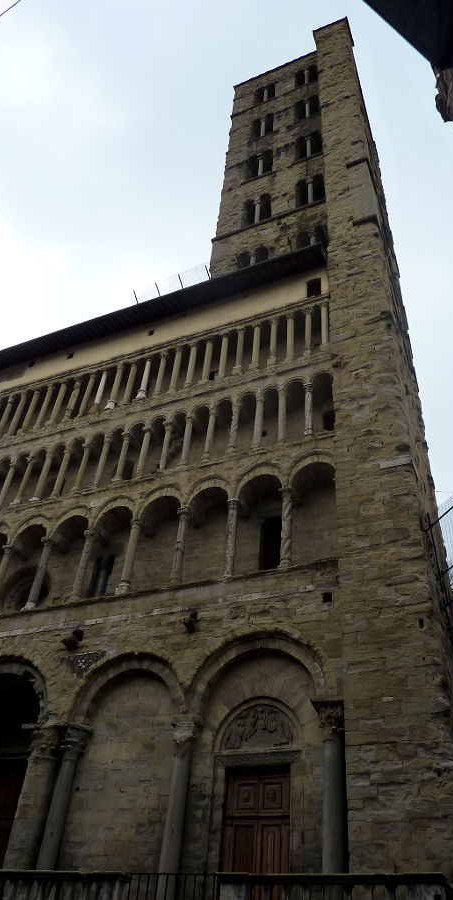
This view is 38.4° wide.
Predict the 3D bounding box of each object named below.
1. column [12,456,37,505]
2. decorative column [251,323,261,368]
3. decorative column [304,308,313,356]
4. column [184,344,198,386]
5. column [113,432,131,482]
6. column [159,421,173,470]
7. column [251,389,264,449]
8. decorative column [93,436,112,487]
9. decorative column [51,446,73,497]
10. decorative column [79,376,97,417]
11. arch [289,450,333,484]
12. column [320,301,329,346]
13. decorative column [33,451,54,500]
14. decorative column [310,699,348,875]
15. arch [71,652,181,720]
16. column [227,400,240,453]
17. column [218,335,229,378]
[{"bbox_3d":[-9.228,1.371,29.740,0.420,2.570,0.420,-13,-43,21],"label":"column"},{"bbox_3d":[1.232,-4.180,26.144,0.330,2.691,0.330,3,-42,3],"label":"decorative column"},{"bbox_3d":[3.219,-4.675,25.432,0.330,2.915,0.330,3,-42,3],"label":"decorative column"},{"bbox_3d":[-1.468,-3.554,27.046,0.320,2.601,0.320,3,-41,3],"label":"column"},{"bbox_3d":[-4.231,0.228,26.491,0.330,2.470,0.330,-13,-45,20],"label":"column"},{"bbox_3d":[-2.437,-0.193,25.970,0.390,2.570,0.390,-13,-44,20],"label":"column"},{"bbox_3d":[1.242,-1.248,25.875,0.370,2.760,0.370,-13,-43,21],"label":"column"},{"bbox_3d":[-4.795,0.393,25.292,0.330,2.586,0.330,-13,-46,20],"label":"decorative column"},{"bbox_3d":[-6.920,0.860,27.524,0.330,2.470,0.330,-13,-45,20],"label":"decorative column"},{"bbox_3d":[-6.130,-2.361,28.773,0.320,2.601,0.320,-13,-44,21],"label":"decorative column"},{"bbox_3d":[2.699,0.569,20.605,1.615,1.241,0.500,-13,-46,20],"label":"arch"},{"bbox_3d":[4.000,-5.192,26.533,0.350,2.704,0.350,-13,-44,21],"label":"column"},{"bbox_3d":[-8.257,1.127,29.382,0.360,2.610,0.360,-13,-43,21],"label":"decorative column"},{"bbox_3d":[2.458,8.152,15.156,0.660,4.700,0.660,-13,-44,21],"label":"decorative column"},{"bbox_3d":[-2.746,7.043,19.338,3.824,1.958,0.600,-13,-45,20],"label":"arch"},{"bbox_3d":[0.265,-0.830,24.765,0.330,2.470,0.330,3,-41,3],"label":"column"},{"bbox_3d":[-0.128,-4.250,29.385,0.350,2.590,0.350,3,-40,3],"label":"column"}]

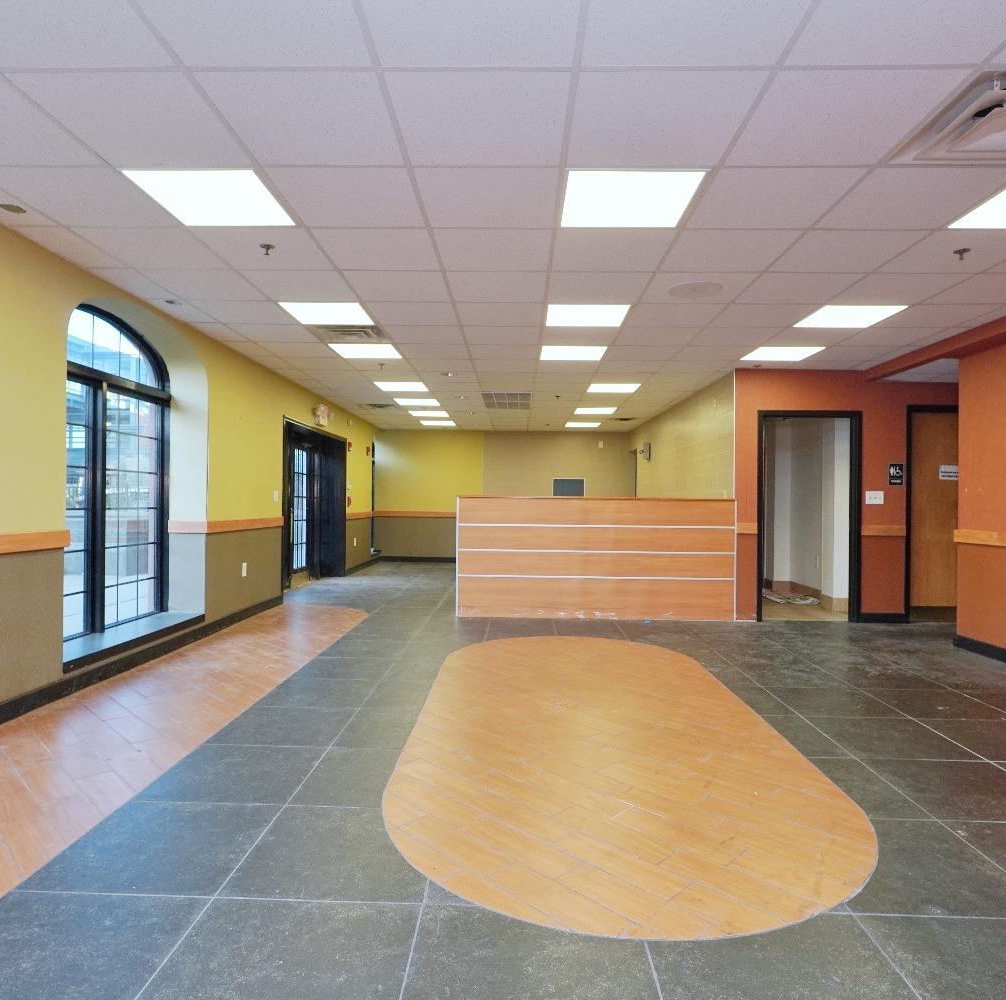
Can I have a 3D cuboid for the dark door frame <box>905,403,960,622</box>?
[{"bbox_3d":[4.524,0.149,6.687,1.030,2.174,0.130,1,0,1],"label":"dark door frame"}]

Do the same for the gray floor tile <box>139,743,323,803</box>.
[{"bbox_3d":[-1.081,1.129,2.754,0.578,0.012,0.578,1,0,1],"label":"gray floor tile"}]

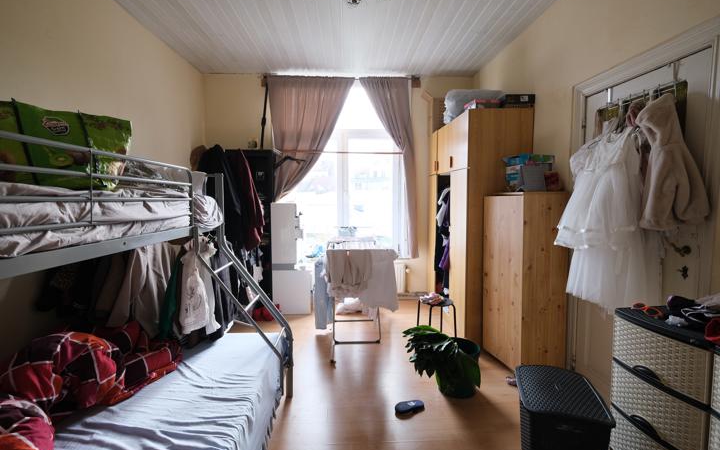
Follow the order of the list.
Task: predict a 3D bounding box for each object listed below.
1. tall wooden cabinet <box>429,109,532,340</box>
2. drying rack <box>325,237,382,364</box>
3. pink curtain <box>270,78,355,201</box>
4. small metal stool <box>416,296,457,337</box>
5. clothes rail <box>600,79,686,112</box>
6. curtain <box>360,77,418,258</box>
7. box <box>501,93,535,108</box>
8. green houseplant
[{"bbox_3d":[1.313,-0.013,3.765,0.628,2.295,1.224,-1,4,-5],"label":"tall wooden cabinet"},{"bbox_3d":[-0.038,0.697,3.298,0.556,0.967,0.988,-1,4,-5],"label":"drying rack"},{"bbox_3d":[-0.646,-1.118,4.188,1.101,1.626,0.154,-1,4,-5],"label":"pink curtain"},{"bbox_3d":[0.710,0.957,3.088,0.381,0.468,0.391,-1,4,-5],"label":"small metal stool"},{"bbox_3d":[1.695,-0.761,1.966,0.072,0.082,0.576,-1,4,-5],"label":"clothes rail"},{"bbox_3d":[0.403,-0.742,4.305,0.792,2.408,0.144,-1,4,-5],"label":"curtain"},{"bbox_3d":[1.519,-1.205,3.245,0.350,0.154,0.268,-1,4,-5],"label":"box"},{"bbox_3d":[0.626,1.005,2.474,0.566,0.463,0.432,-1,4,-5],"label":"green houseplant"}]

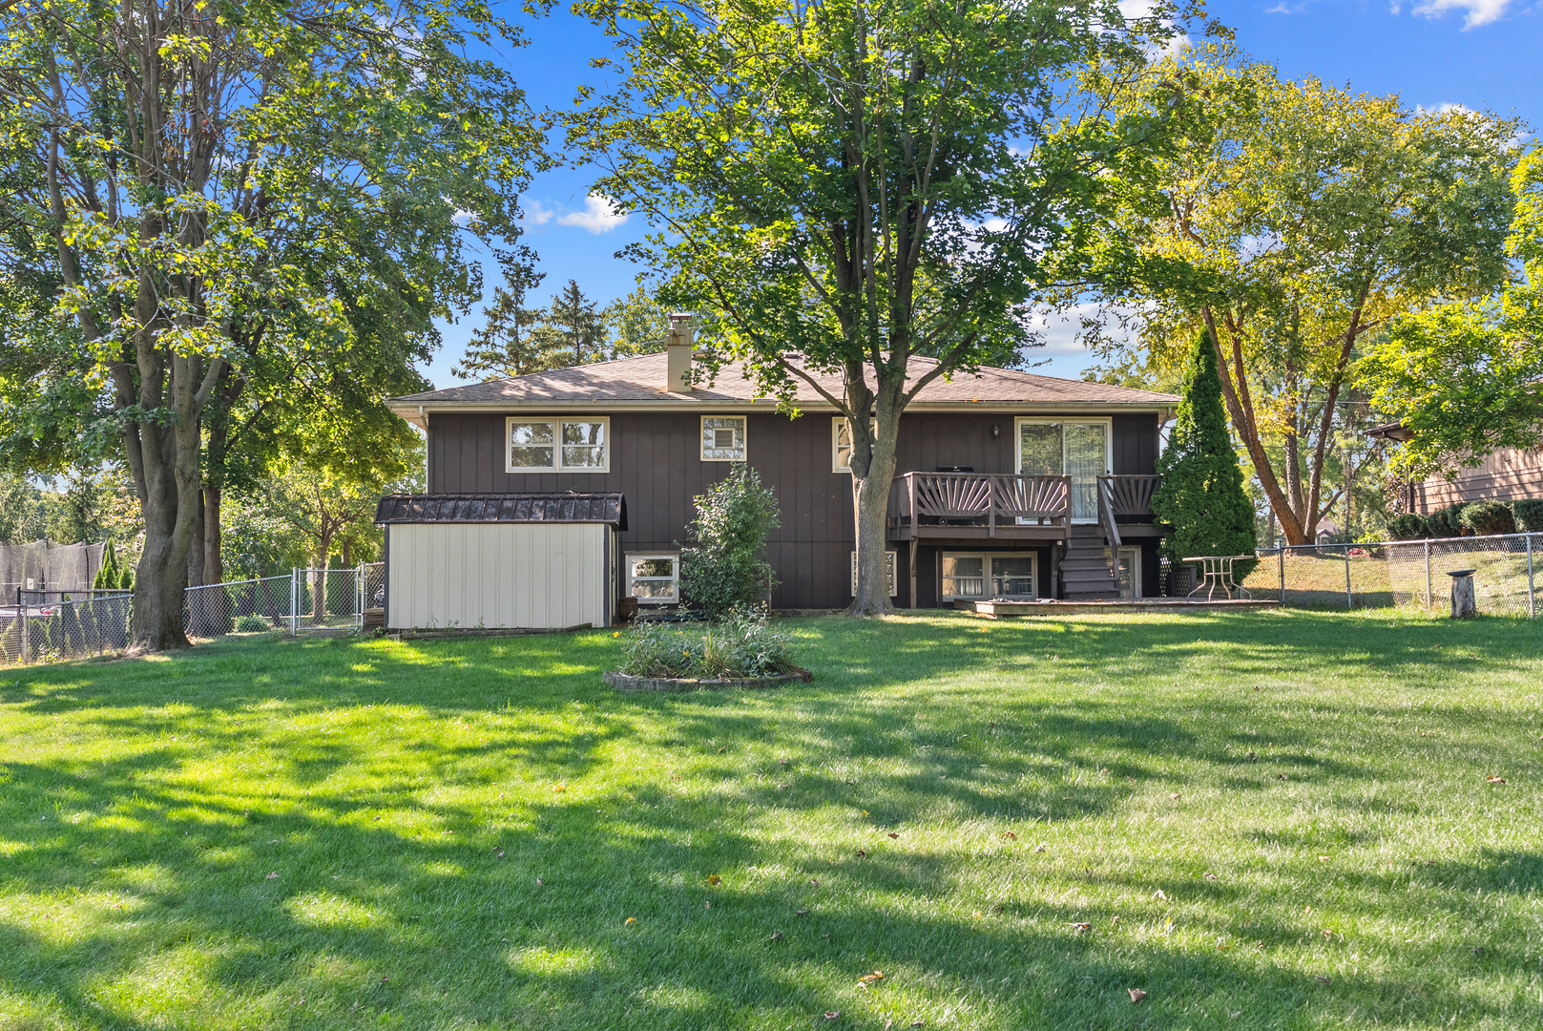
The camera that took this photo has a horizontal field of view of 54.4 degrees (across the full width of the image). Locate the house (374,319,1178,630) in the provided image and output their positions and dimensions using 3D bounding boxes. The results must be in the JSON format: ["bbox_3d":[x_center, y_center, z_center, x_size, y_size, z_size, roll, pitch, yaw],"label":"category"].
[{"bbox_3d":[0.300,-0.861,32.900,15.300,5.760,10.500,0,-2,-3],"label":"house"}]

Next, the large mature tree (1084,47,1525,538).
[{"bbox_3d":[12.400,-4.997,35.000,10.000,11.750,9.600,0,-2,-3],"label":"large mature tree"}]

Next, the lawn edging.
[{"bbox_3d":[-0.600,1.488,14.100,1.950,0.120,1.650,0,-2,-3],"label":"lawn edging"}]

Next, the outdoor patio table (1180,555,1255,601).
[{"bbox_3d":[7.840,1.130,26.300,1.260,0.750,1.260,0,-2,-3],"label":"outdoor patio table"}]

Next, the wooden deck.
[{"bbox_3d":[6.050,1.644,27.250,5.400,0.210,3.000,0,-2,-3],"label":"wooden deck"}]

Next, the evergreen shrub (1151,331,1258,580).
[{"bbox_3d":[8.000,-0.976,27.900,1.920,4.950,1.900,0,-2,-3],"label":"evergreen shrub"}]

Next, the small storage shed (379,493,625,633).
[{"bbox_3d":[-4.580,0.772,26.200,4.020,2.300,3.100,0,-2,-3],"label":"small storage shed"}]

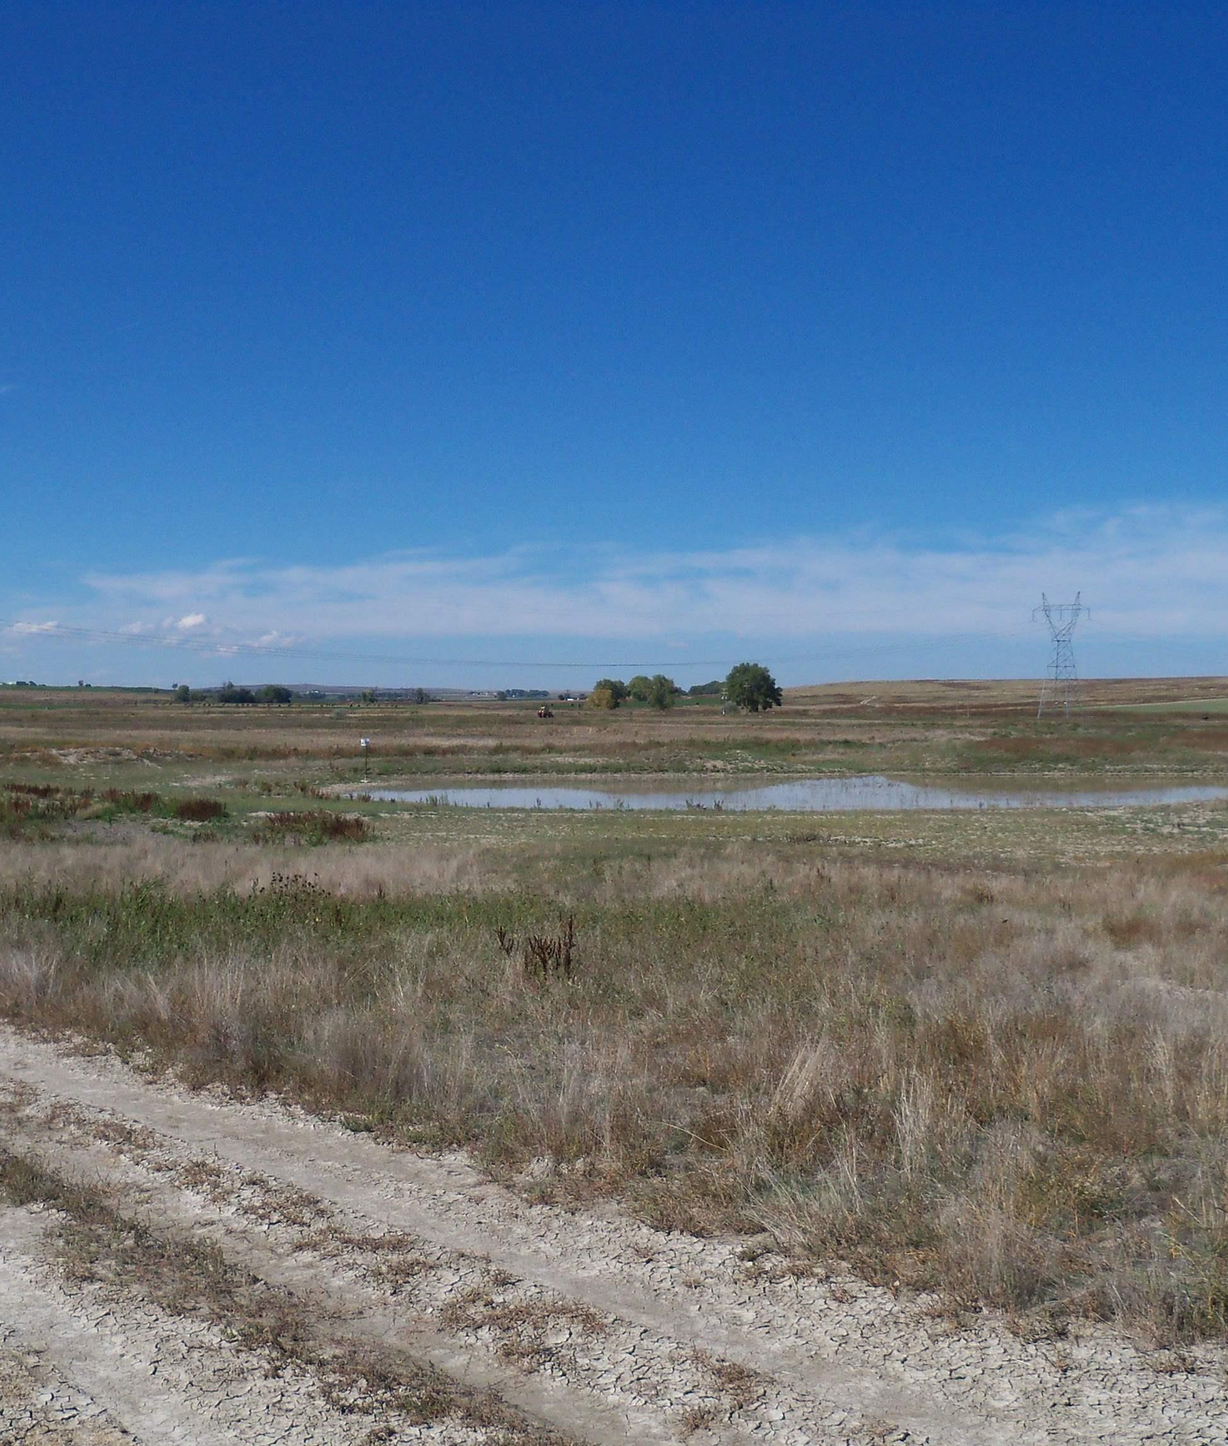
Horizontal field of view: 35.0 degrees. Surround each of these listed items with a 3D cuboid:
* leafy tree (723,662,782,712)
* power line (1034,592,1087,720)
[{"bbox_3d":[44.074,-11.258,620.000,18.200,16.000,17.500,0,1,4],"label":"leafy tree"},{"bbox_3d":[113.595,-17.211,495.000,16.000,32.200,8.000,1,1,41],"label":"power line"}]

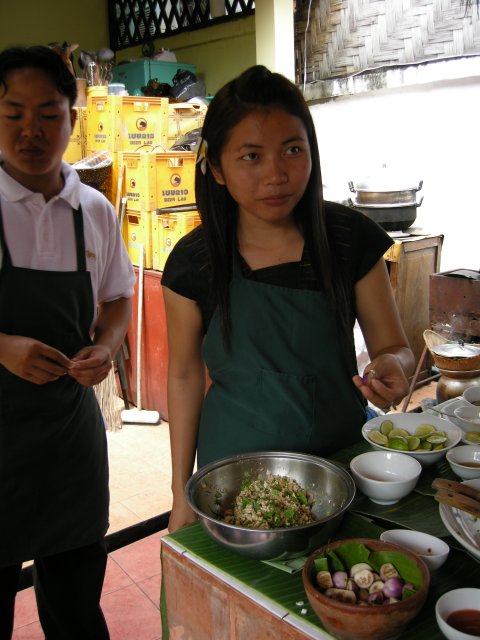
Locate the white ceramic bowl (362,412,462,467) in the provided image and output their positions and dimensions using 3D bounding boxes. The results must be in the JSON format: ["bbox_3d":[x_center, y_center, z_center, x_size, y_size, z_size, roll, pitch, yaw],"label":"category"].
[{"bbox_3d":[0.326,0.237,1.270,0.186,0.052,0.186,0,14,0],"label":"white ceramic bowl"}]

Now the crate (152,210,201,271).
[{"bbox_3d":[-0.245,-0.453,3.757,0.400,0.322,0.293,-13,19,-41],"label":"crate"}]

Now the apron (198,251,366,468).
[{"bbox_3d":[0.079,0.218,1.218,0.320,0.760,0.220,-3,14,-10],"label":"apron"}]

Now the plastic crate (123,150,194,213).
[{"bbox_3d":[-0.471,-0.827,3.923,0.400,0.322,0.293,-14,19,-43],"label":"plastic crate"}]

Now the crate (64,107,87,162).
[{"bbox_3d":[-1.006,-1.194,4.298,0.310,0.320,0.380,-3,14,-11],"label":"crate"}]

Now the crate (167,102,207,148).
[{"bbox_3d":[-0.341,-1.240,4.390,0.310,0.320,0.390,-1,14,-5],"label":"crate"}]

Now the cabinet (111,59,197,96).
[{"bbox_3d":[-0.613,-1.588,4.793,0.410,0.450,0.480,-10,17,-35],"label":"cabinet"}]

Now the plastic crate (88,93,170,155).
[{"bbox_3d":[-0.693,-1.206,4.125,0.400,0.322,0.293,-13,19,-42],"label":"plastic crate"}]

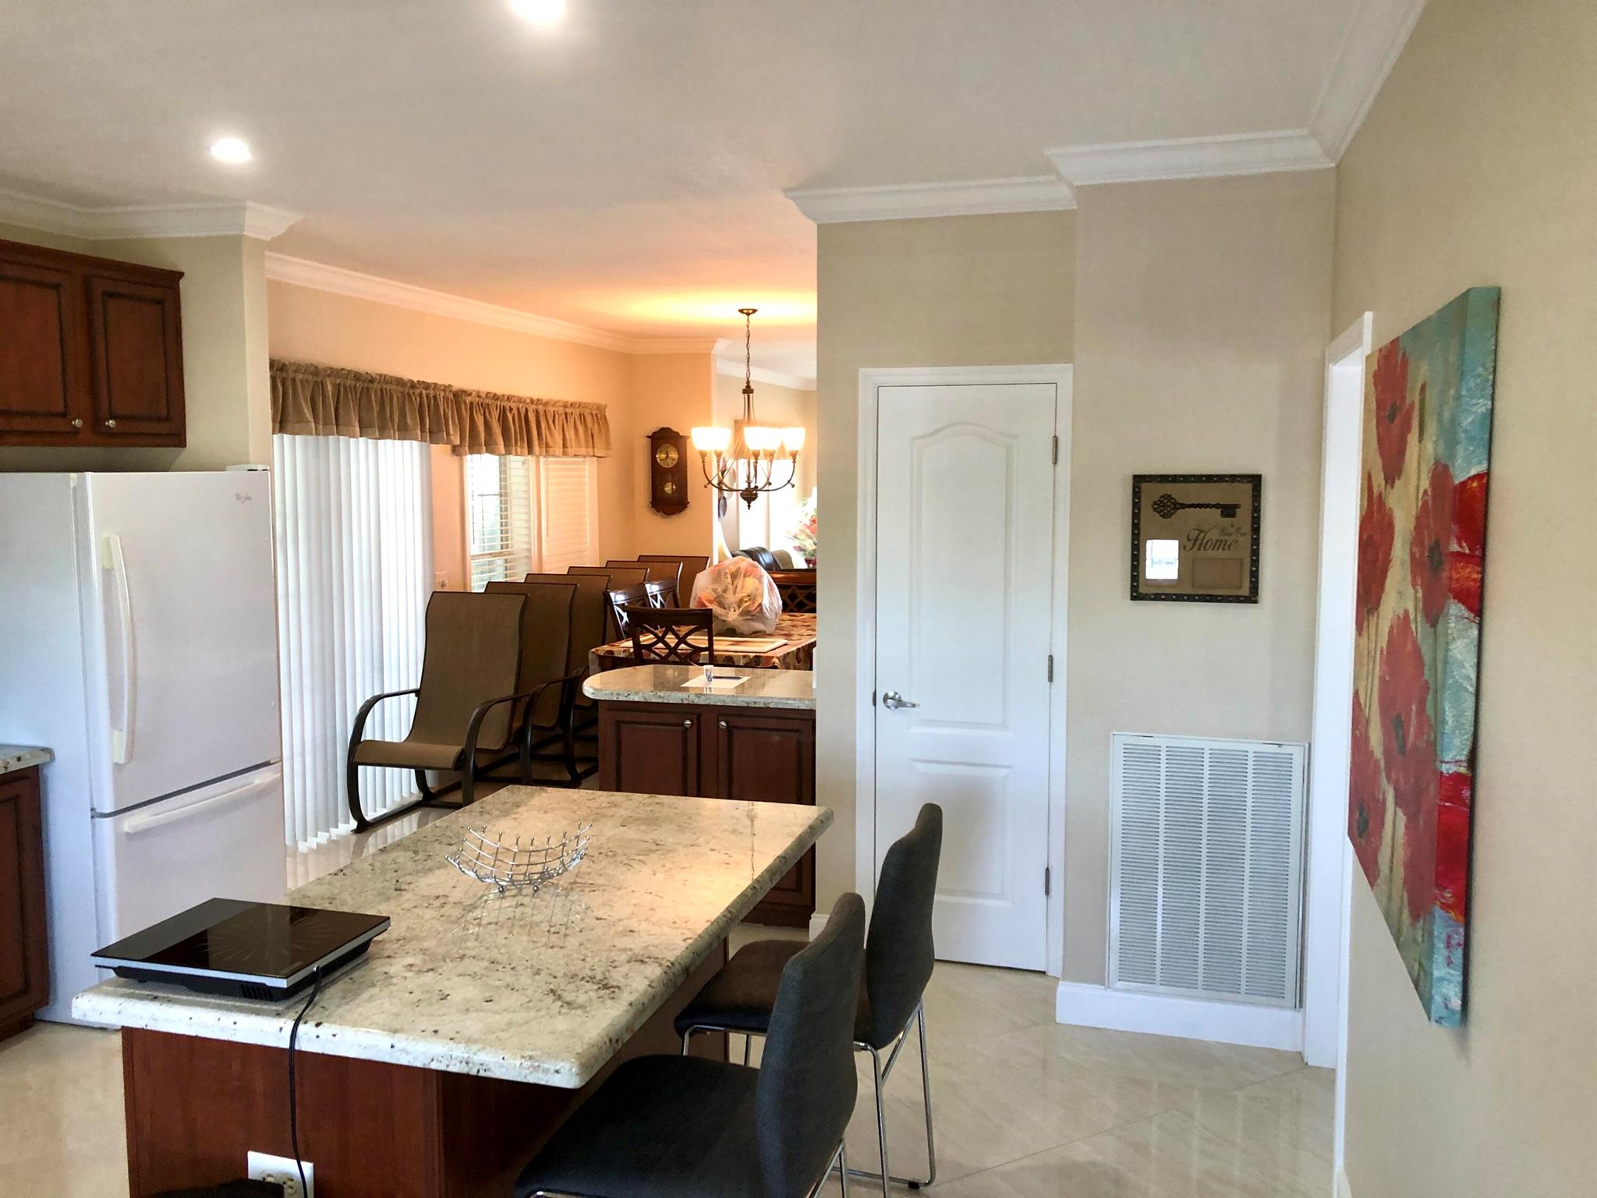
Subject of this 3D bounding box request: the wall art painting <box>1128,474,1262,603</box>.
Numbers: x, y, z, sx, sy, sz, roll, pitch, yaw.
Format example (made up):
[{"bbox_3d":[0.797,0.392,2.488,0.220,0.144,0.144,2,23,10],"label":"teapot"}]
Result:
[{"bbox_3d":[1.180,-0.178,3.840,0.365,0.377,0.025,2,6,17],"label":"wall art painting"}]

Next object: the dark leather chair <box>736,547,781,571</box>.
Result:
[{"bbox_3d":[-0.276,0.133,11.004,0.700,1.060,0.650,4,7,36],"label":"dark leather chair"}]

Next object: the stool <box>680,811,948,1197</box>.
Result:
[{"bbox_3d":[0.038,0.983,3.007,0.500,0.990,0.470,1,6,16],"label":"stool"}]

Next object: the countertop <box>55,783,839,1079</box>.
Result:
[{"bbox_3d":[-0.553,0.617,2.716,0.936,0.042,1.450,1,6,16],"label":"countertop"}]

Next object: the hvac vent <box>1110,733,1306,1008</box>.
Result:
[{"bbox_3d":[1.236,0.831,3.934,0.573,0.820,0.030,1,6,16],"label":"hvac vent"}]

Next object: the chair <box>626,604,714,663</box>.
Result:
[{"bbox_3d":[-0.576,0.548,6.898,0.470,1.040,0.560,2,6,17],"label":"chair"}]

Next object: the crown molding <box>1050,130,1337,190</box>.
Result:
[{"bbox_3d":[1.114,-1.267,3.712,0.790,0.083,0.083,1,6,16],"label":"crown molding"}]

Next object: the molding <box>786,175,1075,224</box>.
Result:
[{"bbox_3d":[0.440,-1.331,4.337,0.966,0.083,0.083,1,6,16],"label":"molding"}]

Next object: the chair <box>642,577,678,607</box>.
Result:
[{"bbox_3d":[-0.696,0.406,8.288,0.550,1.010,0.480,1,6,16],"label":"chair"}]

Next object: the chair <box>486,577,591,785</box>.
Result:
[{"bbox_3d":[-1.590,0.498,7.051,0.670,1.100,0.790,1,6,16],"label":"chair"}]

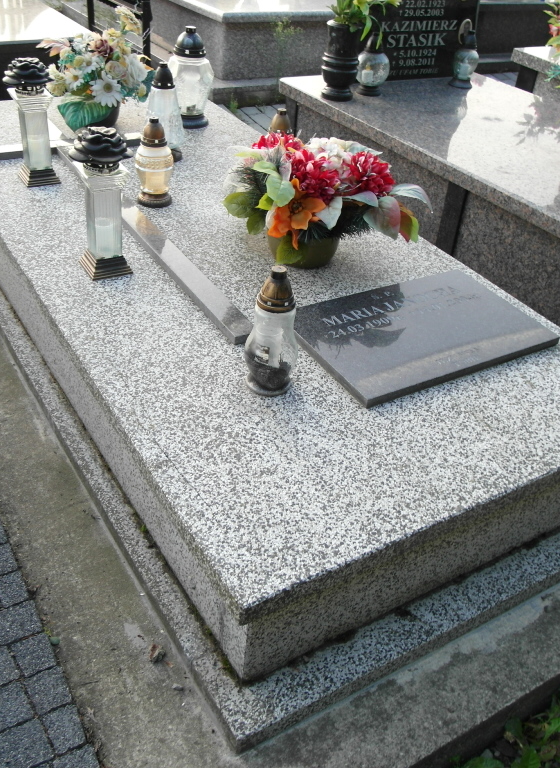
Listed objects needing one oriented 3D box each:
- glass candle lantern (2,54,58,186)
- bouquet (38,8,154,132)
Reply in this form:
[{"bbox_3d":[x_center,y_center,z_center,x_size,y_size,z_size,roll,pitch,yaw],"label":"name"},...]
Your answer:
[{"bbox_3d":[-0.629,-0.669,1.813,0.118,0.290,0.118,-15,40,-29],"label":"glass candle lantern"},{"bbox_3d":[-0.625,-1.052,2.390,0.368,0.367,0.330,-15,43,-29],"label":"bouquet"}]

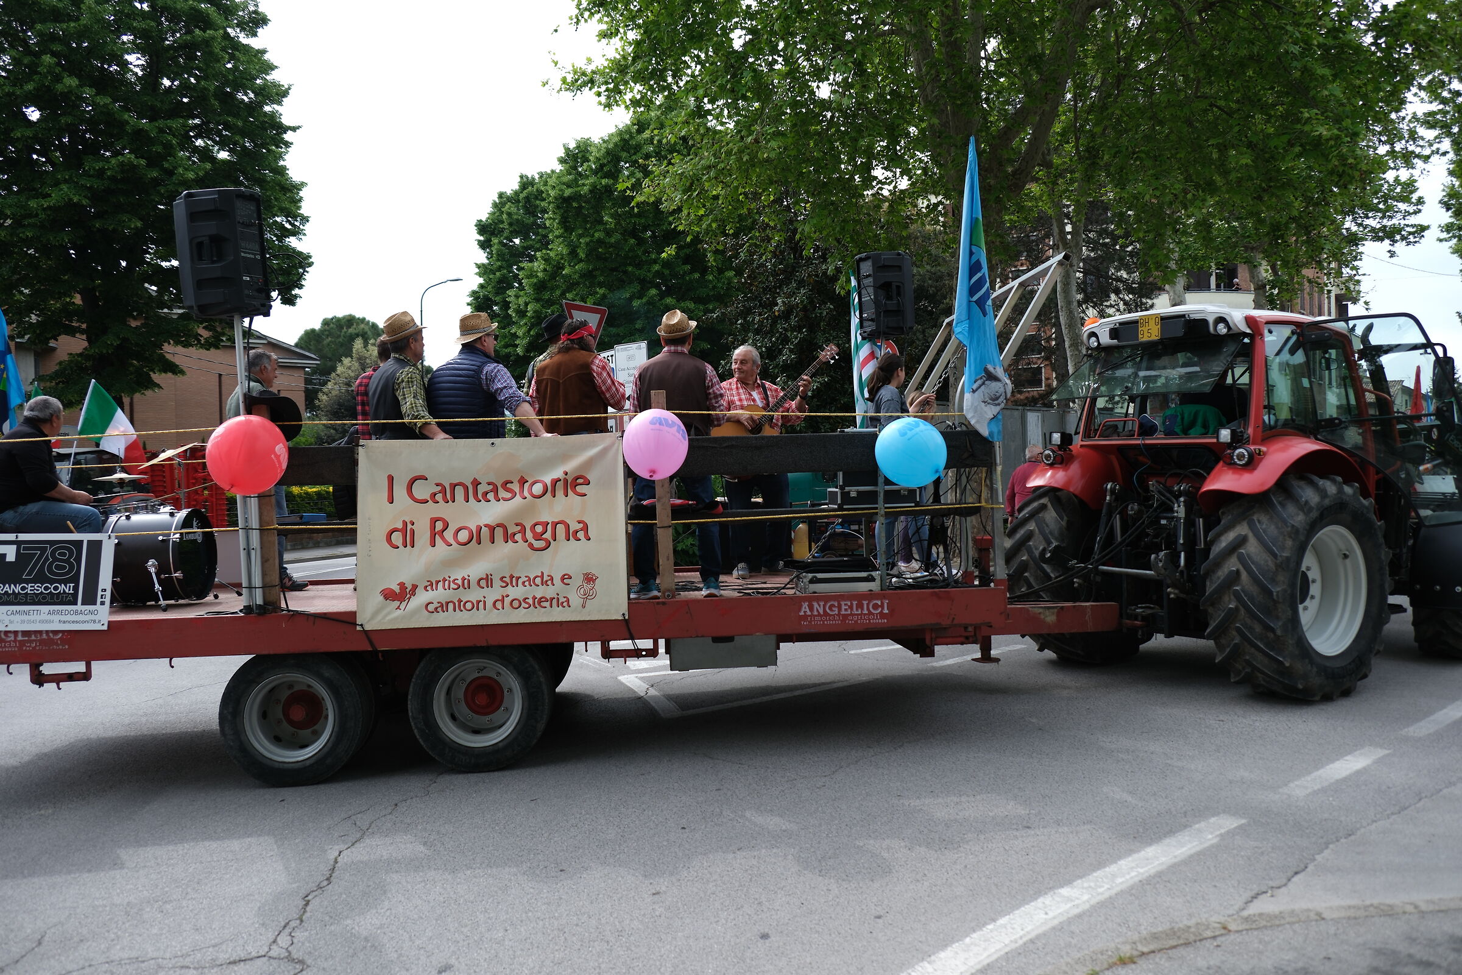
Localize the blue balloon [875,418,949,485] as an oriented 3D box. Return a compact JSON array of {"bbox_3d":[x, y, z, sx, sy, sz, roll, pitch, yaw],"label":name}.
[{"bbox_3d":[0.965,-0.193,5.880,0.380,0.372,0.375,-2,1,0],"label":"blue balloon"}]

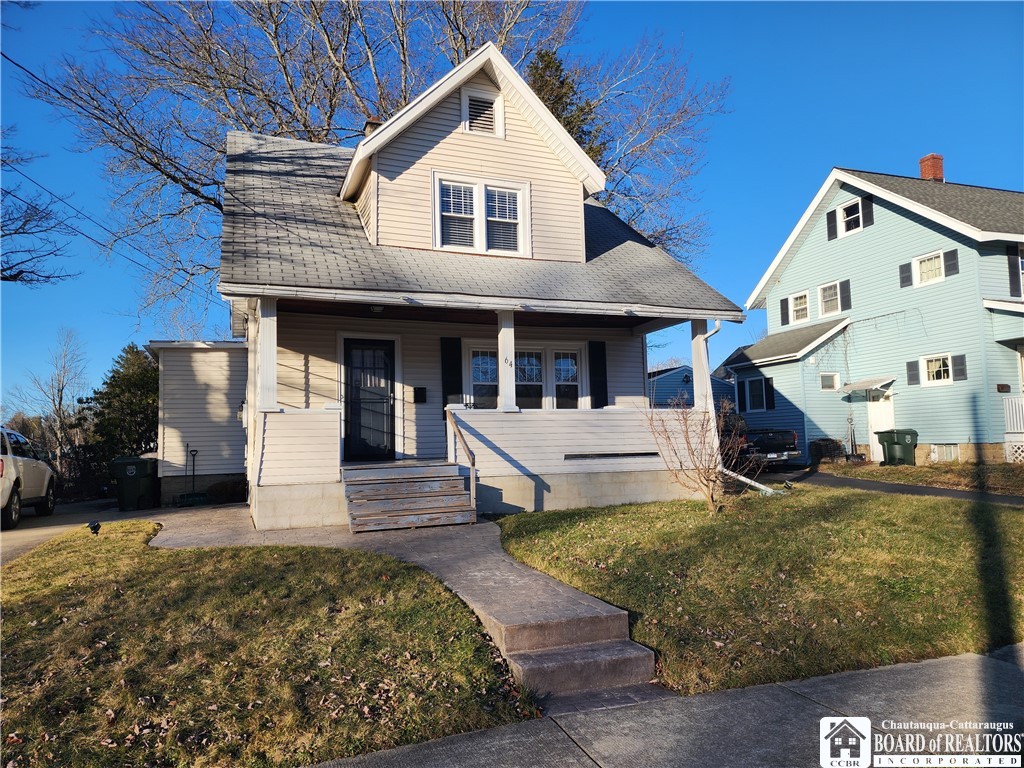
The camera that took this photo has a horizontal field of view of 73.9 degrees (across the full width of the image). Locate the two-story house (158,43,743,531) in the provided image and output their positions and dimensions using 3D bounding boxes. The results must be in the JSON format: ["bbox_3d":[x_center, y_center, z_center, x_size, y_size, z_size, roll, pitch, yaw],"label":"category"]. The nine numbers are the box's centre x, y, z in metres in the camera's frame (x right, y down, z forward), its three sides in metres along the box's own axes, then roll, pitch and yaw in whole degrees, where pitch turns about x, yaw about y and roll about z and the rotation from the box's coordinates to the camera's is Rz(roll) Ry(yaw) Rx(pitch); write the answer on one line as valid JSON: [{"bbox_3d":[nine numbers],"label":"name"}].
[{"bbox_3d":[-2.736,-1.491,15.059,9.600,7.900,12.000,1,-5,-22],"label":"two-story house"}]

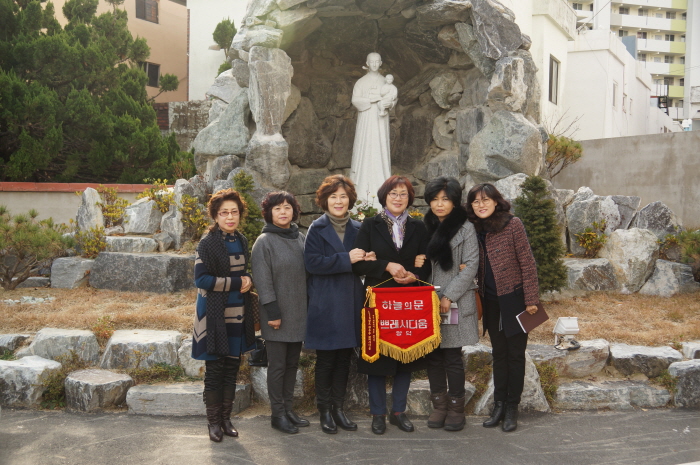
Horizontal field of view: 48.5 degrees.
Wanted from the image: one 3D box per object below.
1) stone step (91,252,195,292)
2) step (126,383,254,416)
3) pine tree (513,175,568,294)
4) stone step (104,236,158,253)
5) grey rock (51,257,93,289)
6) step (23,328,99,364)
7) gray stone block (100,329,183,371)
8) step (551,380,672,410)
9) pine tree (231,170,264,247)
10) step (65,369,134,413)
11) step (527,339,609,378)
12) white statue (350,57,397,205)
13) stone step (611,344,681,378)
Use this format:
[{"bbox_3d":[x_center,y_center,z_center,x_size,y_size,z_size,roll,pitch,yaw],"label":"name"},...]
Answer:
[{"bbox_3d":[-2.135,0.393,8.035,0.950,0.360,0.500,2,3,18],"label":"stone step"},{"bbox_3d":[-1.107,1.149,5.392,0.800,0.150,0.320,1,4,0],"label":"step"},{"bbox_3d":[1.923,0.014,7.763,0.520,1.180,0.520,1,4,0],"label":"pine tree"},{"bbox_3d":[-2.362,0.120,8.401,0.560,0.160,0.360,1,3,8],"label":"stone step"},{"bbox_3d":[-2.855,0.398,7.966,0.420,0.300,0.380,1,3,5],"label":"grey rock"},{"bbox_3d":[-2.173,0.851,5.951,0.530,0.215,0.400,1,4,0],"label":"step"},{"bbox_3d":[-1.551,0.876,5.848,0.550,0.210,0.420,1,3,8],"label":"gray stone block"},{"bbox_3d":[1.884,1.182,5.711,0.800,0.150,0.310,1,4,-7],"label":"step"},{"bbox_3d":[-1.040,-0.006,7.612,0.480,1.190,0.480,1,3,0],"label":"pine tree"},{"bbox_3d":[-1.718,1.110,5.475,0.450,0.195,0.380,1,4,0],"label":"step"},{"bbox_3d":[1.619,0.959,6.000,0.630,0.210,0.460,1,4,-6],"label":"step"},{"bbox_3d":[0.256,-1.117,8.647,0.540,1.700,0.450,1,4,0],"label":"white statue"},{"bbox_3d":[2.308,0.990,6.072,0.510,0.180,0.380,1,3,8],"label":"stone step"}]

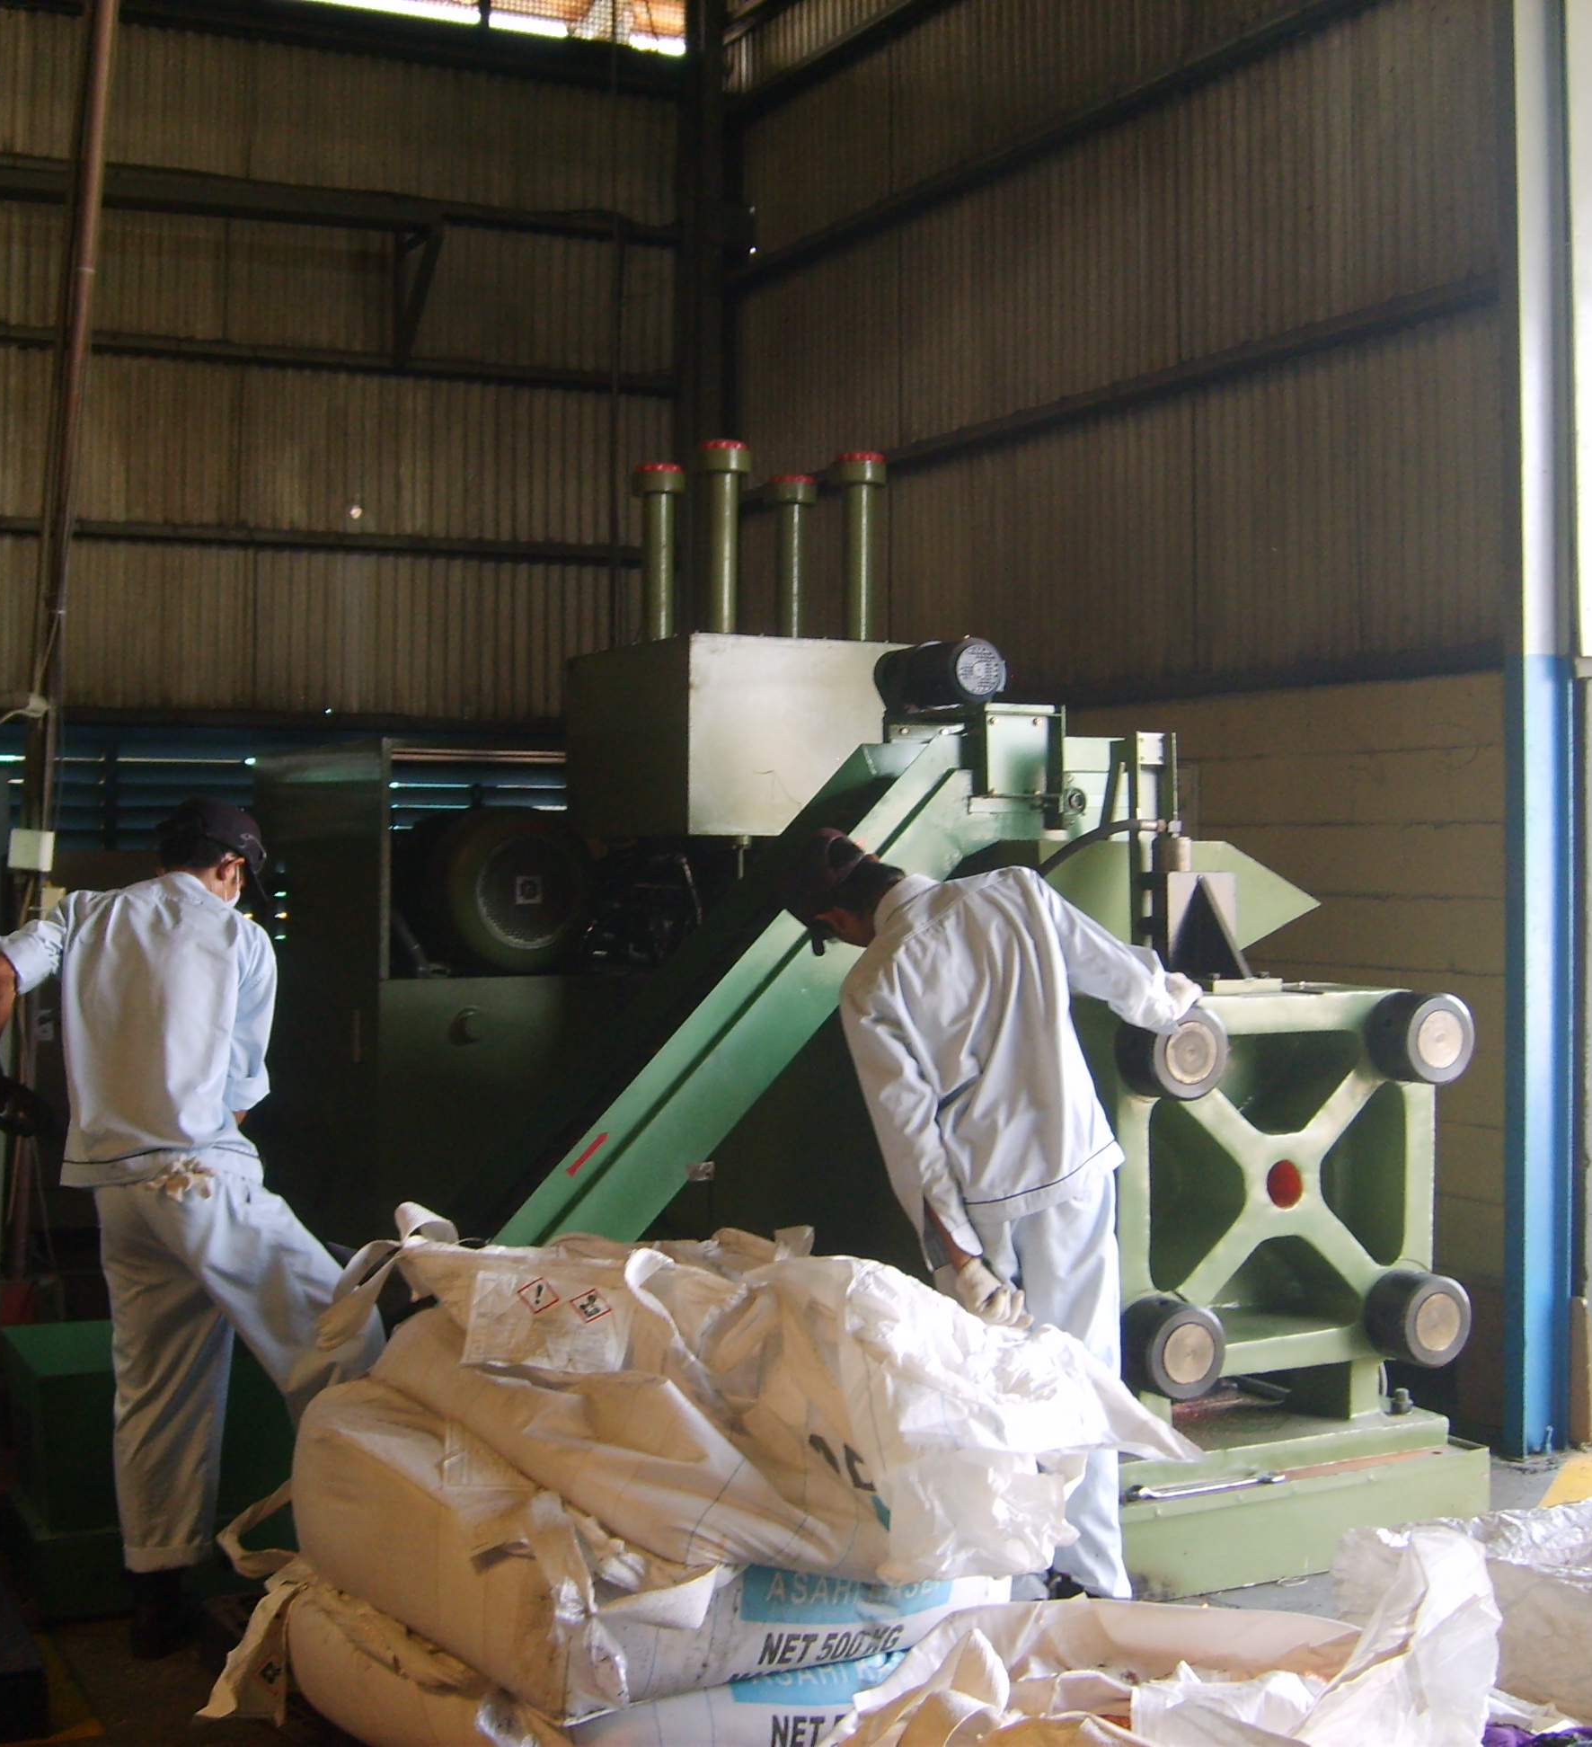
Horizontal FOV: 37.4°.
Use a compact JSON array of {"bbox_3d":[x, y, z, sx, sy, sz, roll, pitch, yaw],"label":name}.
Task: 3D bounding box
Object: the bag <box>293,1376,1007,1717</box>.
[{"bbox_3d":[-0.244,1.059,4.057,0.920,0.340,0.900,-1,1,-36],"label":"bag"}]

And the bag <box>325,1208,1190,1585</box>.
[{"bbox_3d":[-0.065,0.853,4.034,1.000,0.410,0.920,-1,1,-36],"label":"bag"}]

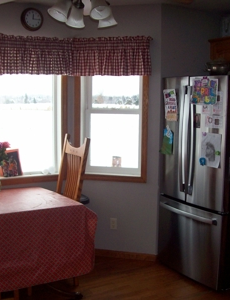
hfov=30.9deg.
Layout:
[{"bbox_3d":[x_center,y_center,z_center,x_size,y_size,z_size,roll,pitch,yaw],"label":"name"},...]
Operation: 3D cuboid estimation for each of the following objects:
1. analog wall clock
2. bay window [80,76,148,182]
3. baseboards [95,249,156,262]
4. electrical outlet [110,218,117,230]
[{"bbox_3d":[-0.746,-1.176,3.745,0.200,0.200,0.040,-4,9,-32],"label":"analog wall clock"},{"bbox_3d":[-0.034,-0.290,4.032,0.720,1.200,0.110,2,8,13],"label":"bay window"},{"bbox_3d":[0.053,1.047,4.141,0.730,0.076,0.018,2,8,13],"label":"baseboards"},{"bbox_3d":[-0.014,0.728,4.119,0.070,0.115,0.010,2,8,13],"label":"electrical outlet"}]

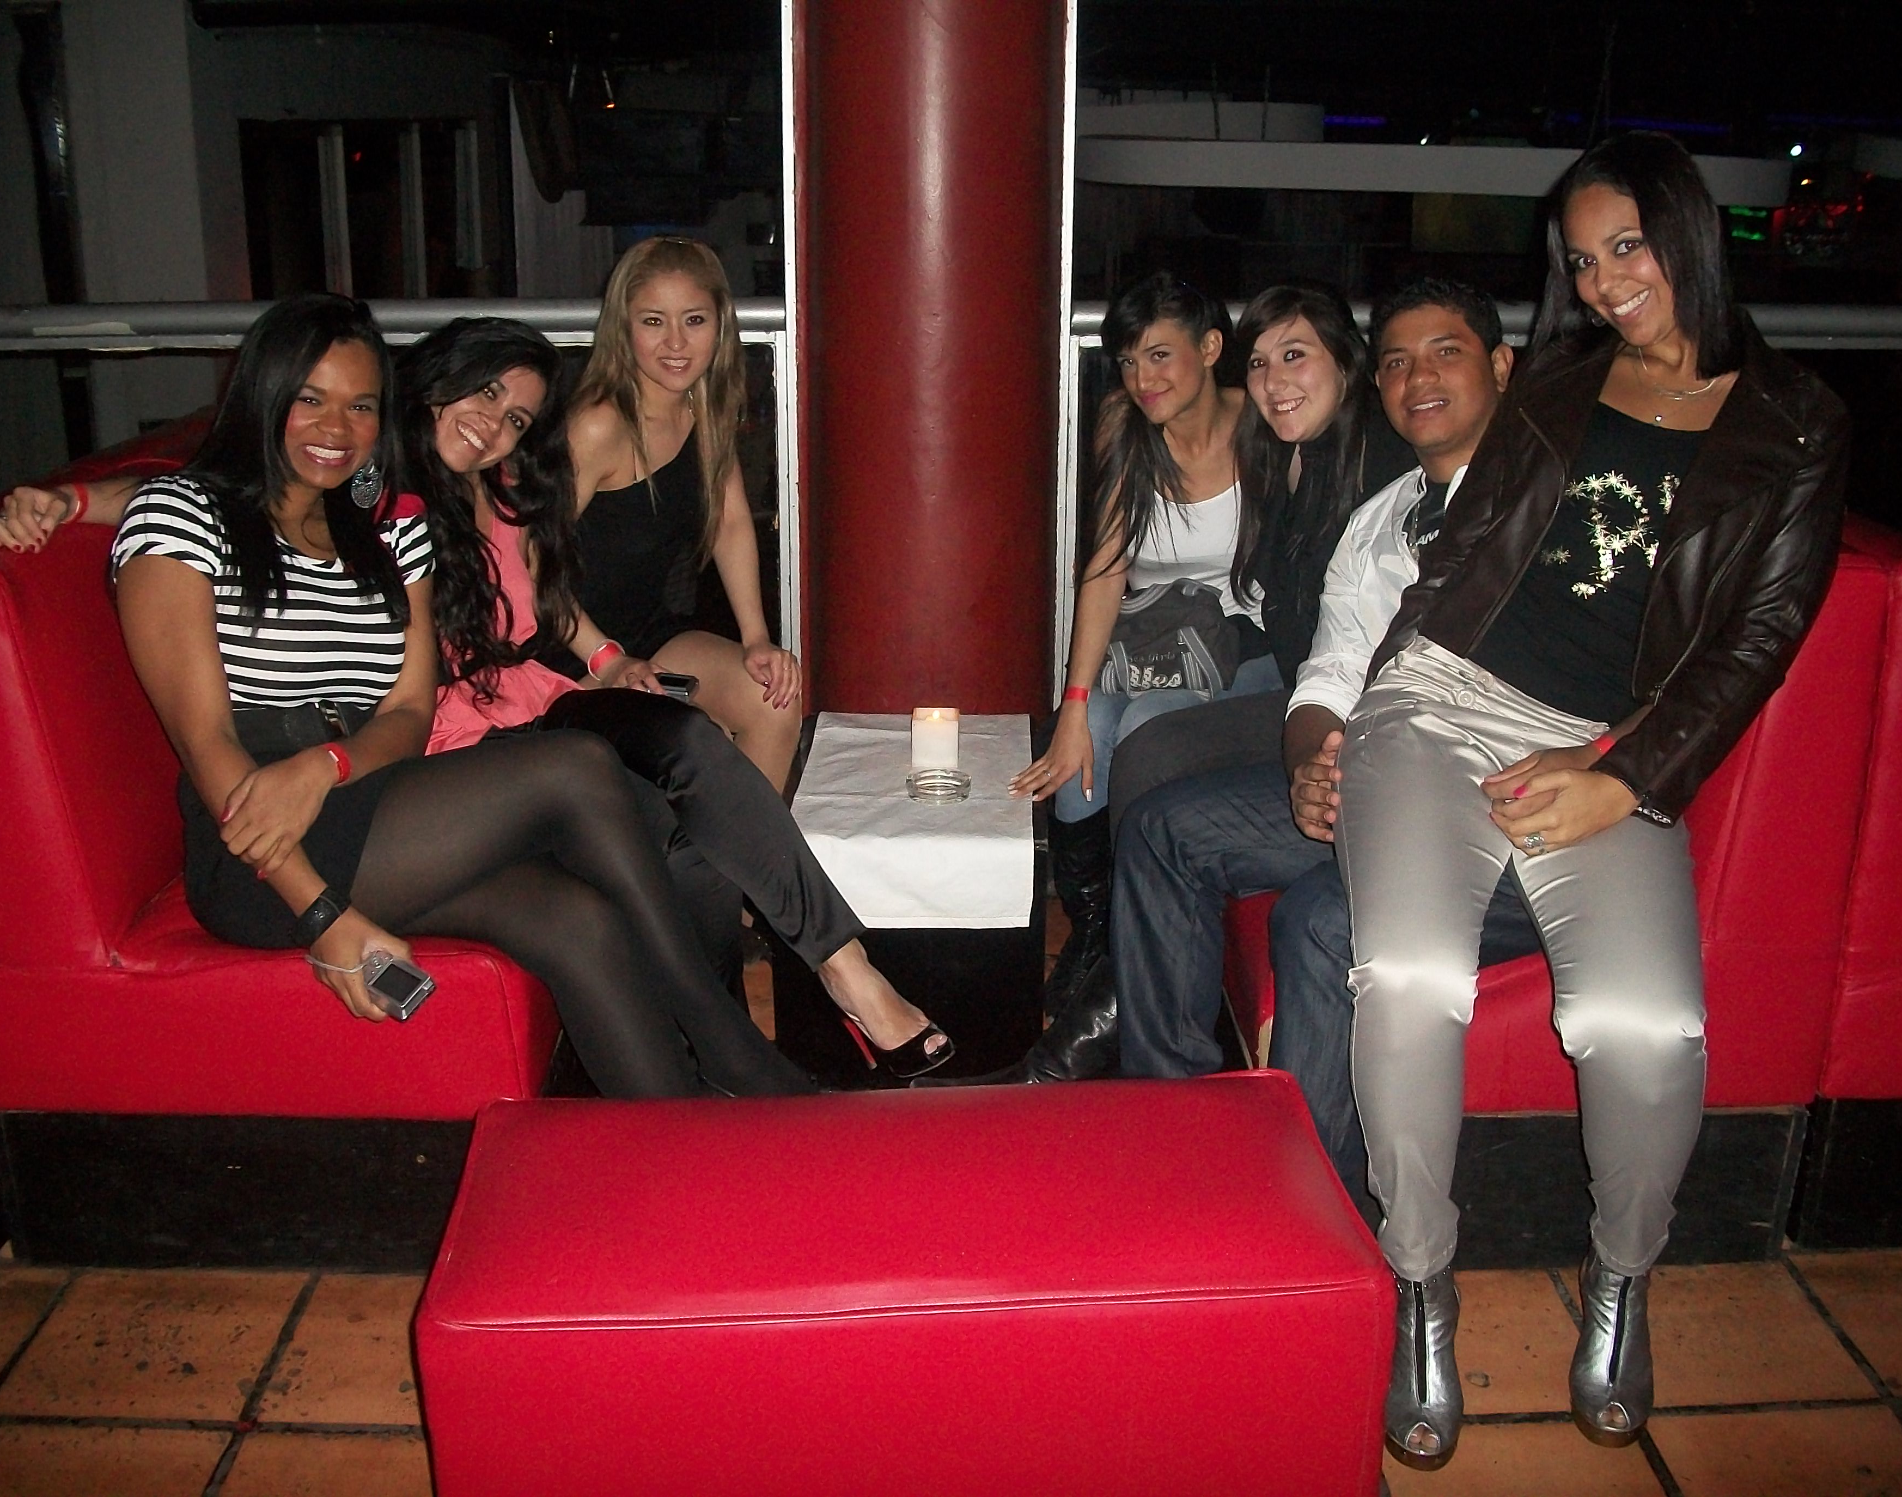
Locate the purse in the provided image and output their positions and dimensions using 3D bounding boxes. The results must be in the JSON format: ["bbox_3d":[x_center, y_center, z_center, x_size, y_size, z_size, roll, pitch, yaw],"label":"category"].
[{"bbox_3d":[0.335,-0.174,2.890,0.235,0.180,0.120,5,19,15],"label":"purse"}]

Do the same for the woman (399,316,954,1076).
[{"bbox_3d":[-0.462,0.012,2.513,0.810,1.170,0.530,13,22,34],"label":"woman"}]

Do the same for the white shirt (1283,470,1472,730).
[{"bbox_3d":[0.644,-0.142,2.496,0.460,0.520,0.340,15,24,38],"label":"white shirt"}]

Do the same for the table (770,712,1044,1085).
[{"bbox_3d":[-0.061,0.233,3.027,0.410,0.430,0.620,0,18,1],"label":"table"}]

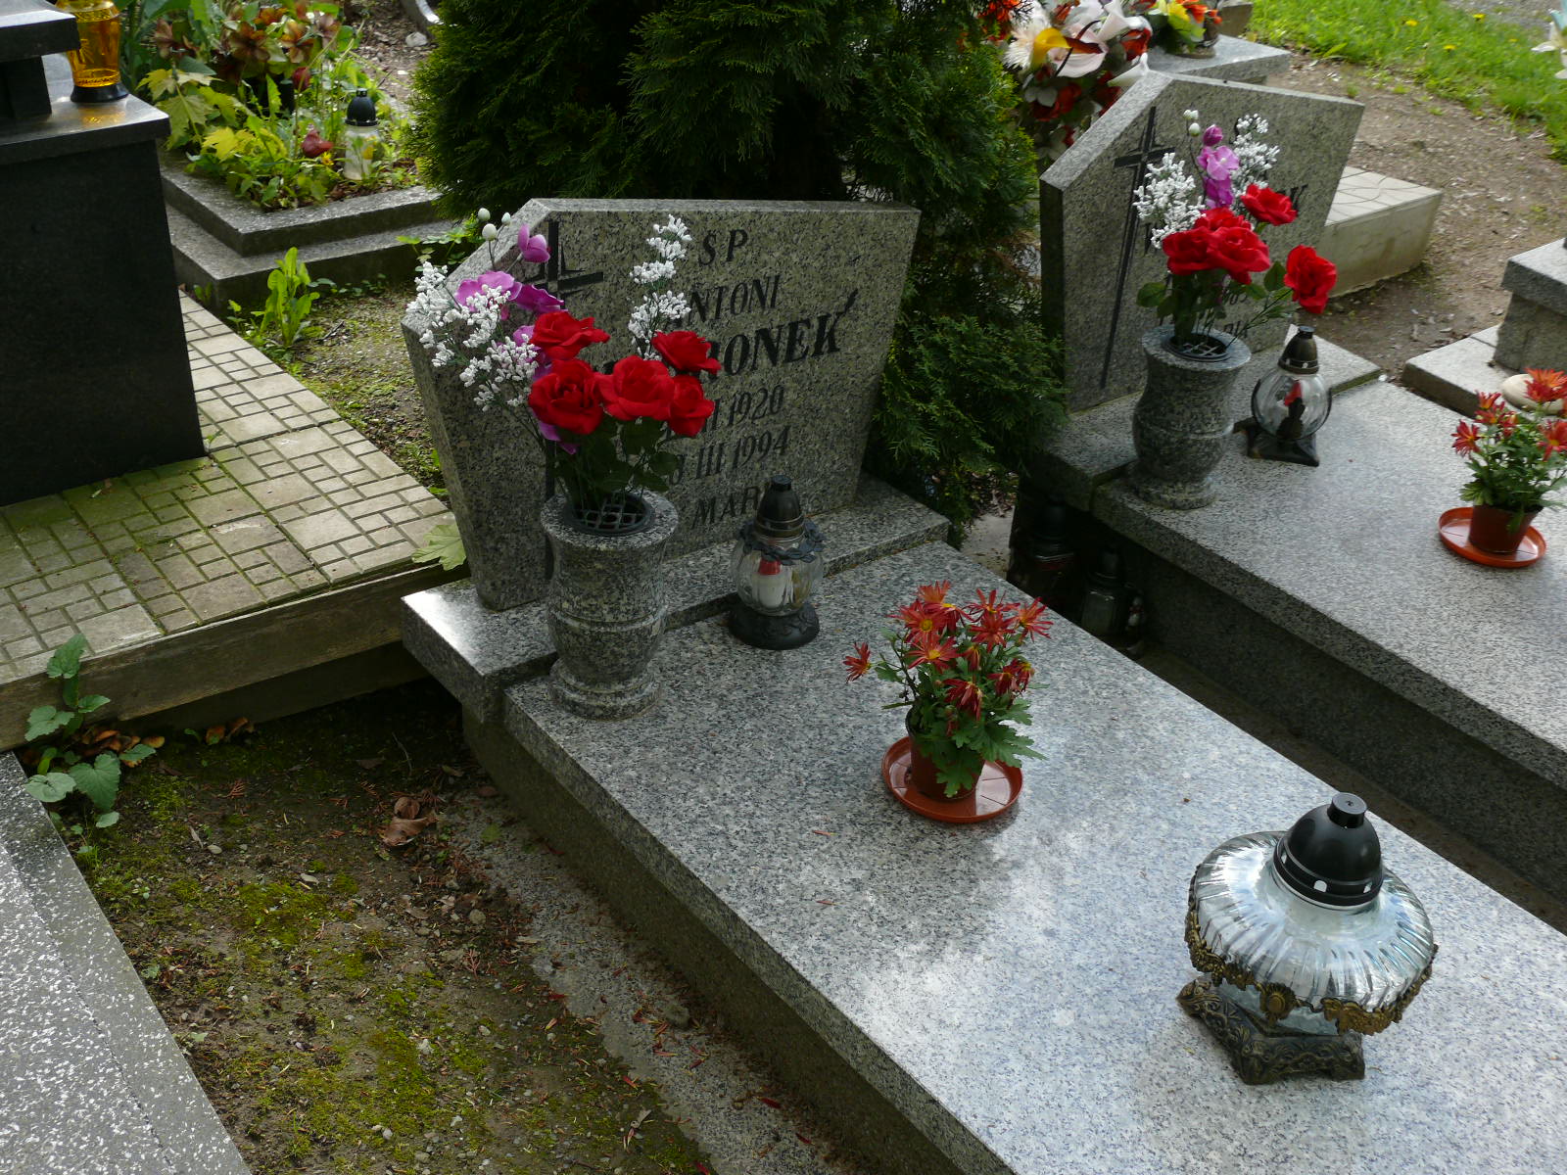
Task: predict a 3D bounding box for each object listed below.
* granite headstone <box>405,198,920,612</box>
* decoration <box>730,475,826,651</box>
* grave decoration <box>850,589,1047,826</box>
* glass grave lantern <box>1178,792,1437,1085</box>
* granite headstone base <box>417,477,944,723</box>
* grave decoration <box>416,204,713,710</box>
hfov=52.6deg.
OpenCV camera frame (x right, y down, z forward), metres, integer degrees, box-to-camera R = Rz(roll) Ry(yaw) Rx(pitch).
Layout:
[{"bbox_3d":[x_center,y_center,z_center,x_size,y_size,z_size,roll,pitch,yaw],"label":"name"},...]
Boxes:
[{"bbox_3d":[-0.130,-0.283,2.113,0.785,0.525,0.051,-19,39,-35],"label":"granite headstone"},{"bbox_3d":[-0.003,-0.043,2.099,0.128,0.221,0.128,4,31,-3],"label":"decoration"},{"bbox_3d":[0.190,0.130,1.839,0.226,0.232,0.215,4,31,-3],"label":"grave decoration"},{"bbox_3d":[0.500,0.323,1.512,0.235,0.298,0.235,-6,33,-18],"label":"glass grave lantern"},{"bbox_3d":[-0.131,-0.014,2.382,0.870,0.073,0.213,-19,41,-38],"label":"granite headstone base"},{"bbox_3d":[-0.245,-0.126,1.829,0.345,0.599,0.305,-19,39,-35],"label":"grave decoration"}]

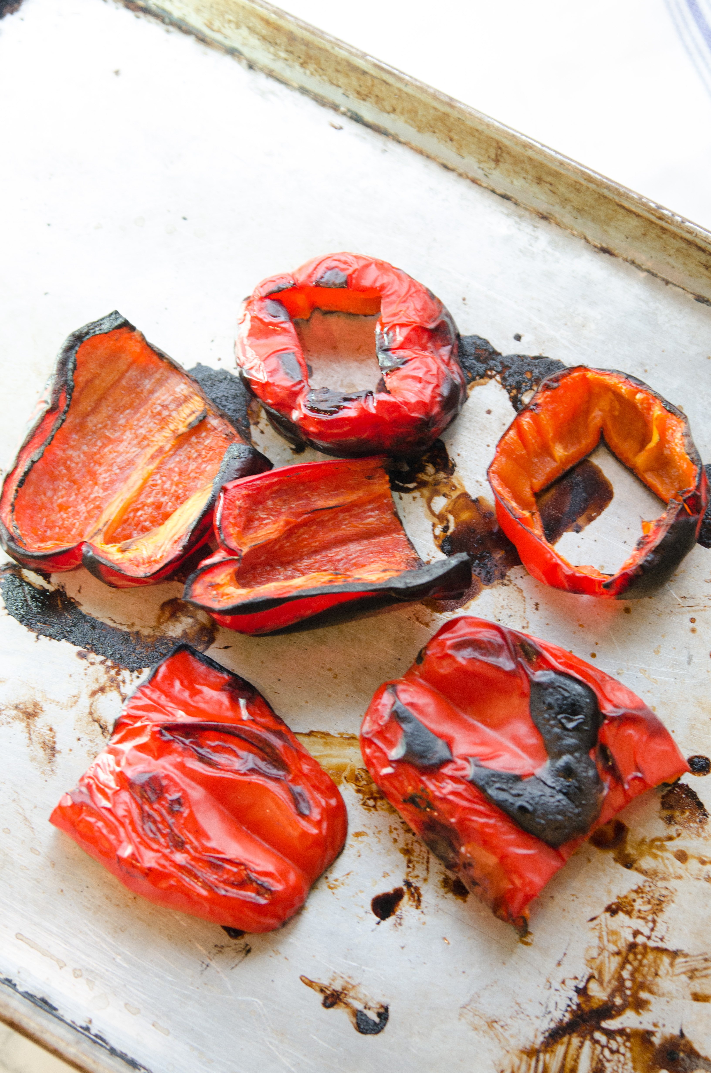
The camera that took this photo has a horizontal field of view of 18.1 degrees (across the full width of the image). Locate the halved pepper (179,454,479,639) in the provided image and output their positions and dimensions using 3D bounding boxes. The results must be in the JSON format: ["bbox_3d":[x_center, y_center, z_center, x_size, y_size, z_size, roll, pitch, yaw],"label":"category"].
[{"bbox_3d":[-0.009,0.005,0.731,0.088,0.030,0.050,-7,66,-4],"label":"halved pepper"}]

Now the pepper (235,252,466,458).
[{"bbox_3d":[-0.002,-0.062,0.762,0.076,0.030,0.075,0,66,0],"label":"pepper"}]

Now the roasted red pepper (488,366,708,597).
[{"bbox_3d":[0.078,-0.015,0.741,0.072,0.030,0.077,0,66,0],"label":"roasted red pepper"}]

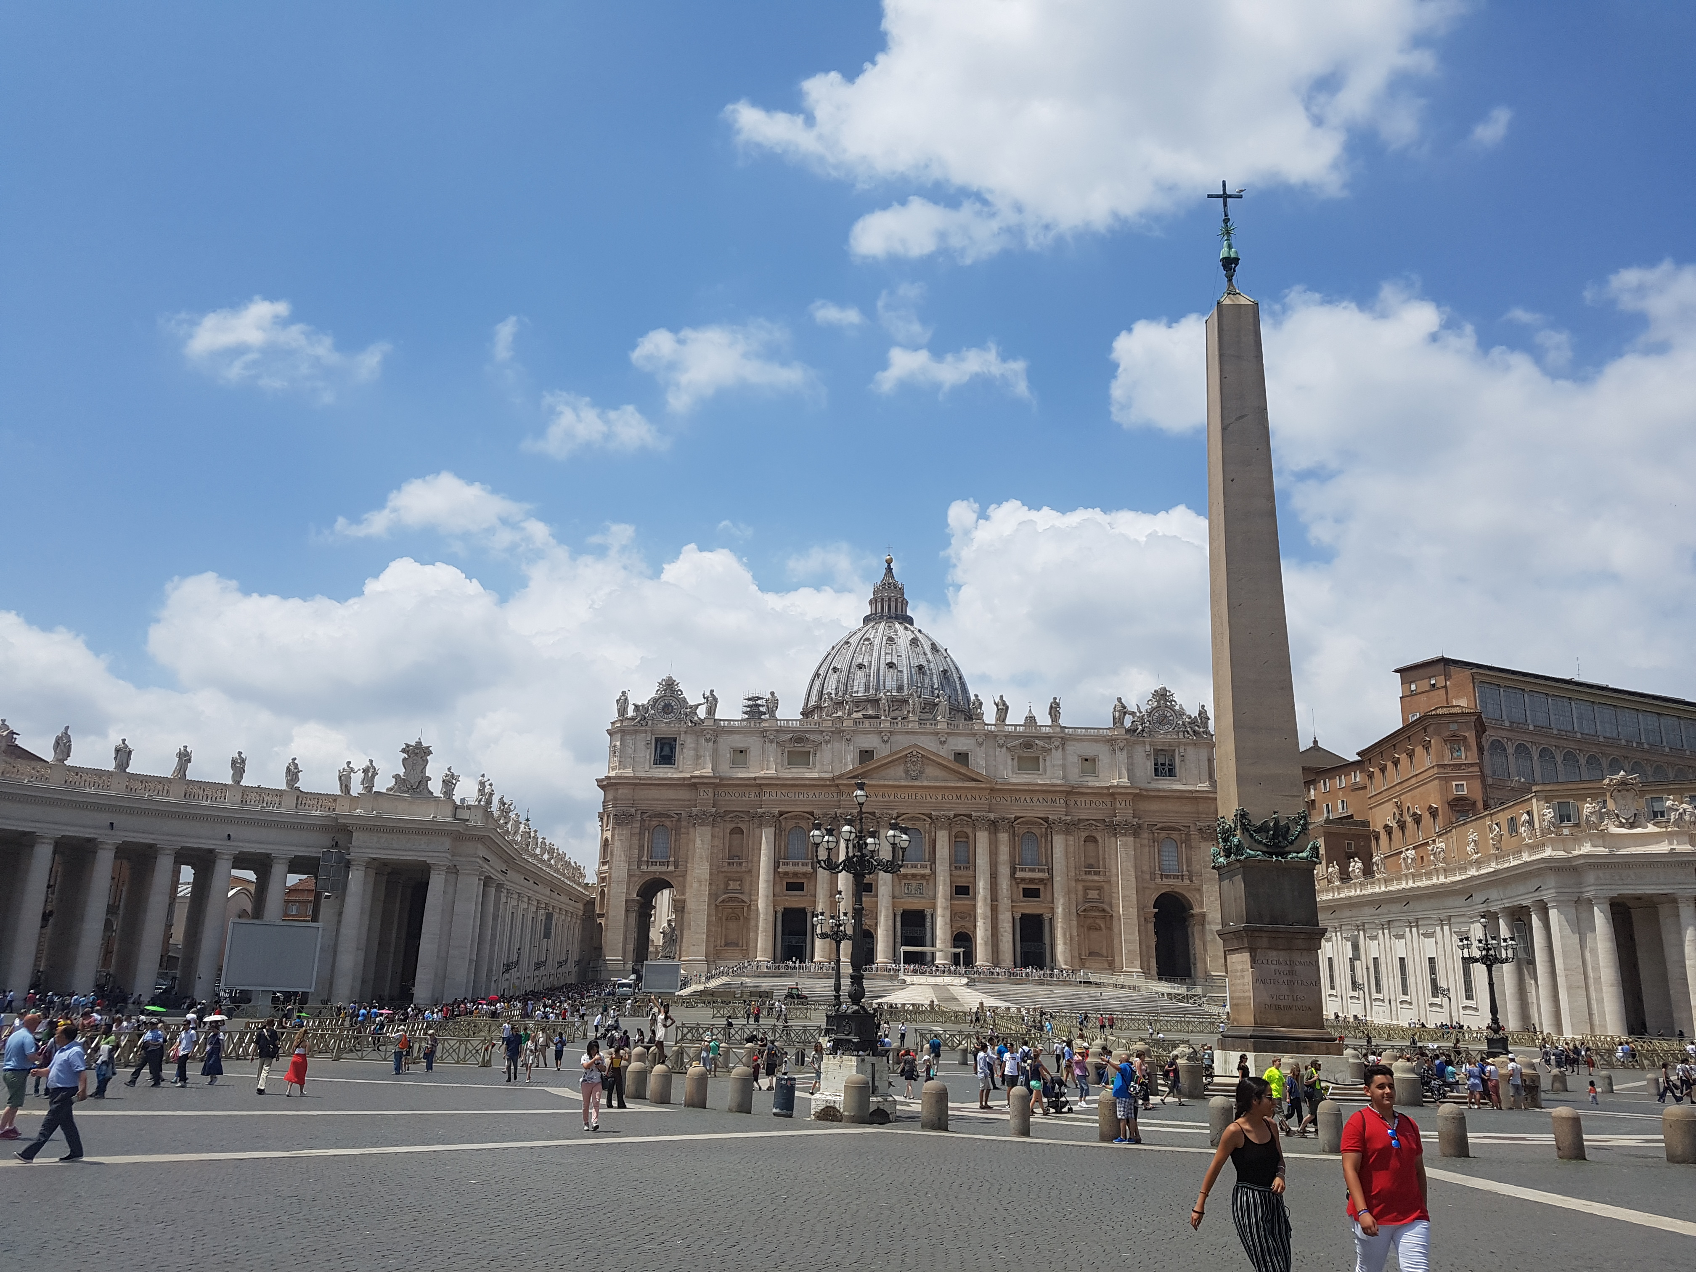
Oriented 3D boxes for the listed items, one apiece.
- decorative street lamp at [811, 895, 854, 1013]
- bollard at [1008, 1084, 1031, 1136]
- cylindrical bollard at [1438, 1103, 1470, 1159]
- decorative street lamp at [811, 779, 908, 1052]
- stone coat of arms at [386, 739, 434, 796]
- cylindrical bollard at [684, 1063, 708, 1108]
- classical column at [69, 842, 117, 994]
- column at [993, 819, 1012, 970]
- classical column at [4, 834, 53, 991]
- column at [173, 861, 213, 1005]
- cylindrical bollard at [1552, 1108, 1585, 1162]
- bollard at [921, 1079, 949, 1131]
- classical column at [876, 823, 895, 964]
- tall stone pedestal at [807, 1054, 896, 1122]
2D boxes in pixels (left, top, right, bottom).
[{"bbox_3d":[-0.455,14.663,57.382,2.200,6.250,2.200,1,-16,0],"label":"decorative street lamp"},{"bbox_3d":[3.654,10.137,27.178,0.460,0.976,0.460,-1,-16,7],"label":"bollard"},{"bbox_3d":[12.040,9.835,25.356,0.560,0.977,0.560,-6,-18,23],"label":"cylindrical bollard"},{"bbox_3d":[0.225,6.465,29.784,2.200,6.265,2.200,1,-16,0],"label":"decorative street lamp"},{"bbox_3d":[-41.090,12.414,119.804,4.000,5.355,1.400,12,-19,-32],"label":"stone coat of arms"},{"bbox_3d":[-3.986,11.888,33.583,0.580,1.035,0.580,3,-16,-6],"label":"cylindrical bollard"},{"bbox_3d":[-63.218,23.723,107.336,2.000,13.003,2.000,1,-16,0],"label":"classical column"},{"bbox_3d":[29.497,48.288,239.059,3.300,28.300,3.300,2,-15,-1],"label":"column"},{"bbox_3d":[-64.012,22.044,99.816,1.850,12.800,1.850,12,-19,-31],"label":"classical column"},{"bbox_3d":[-61.155,27.785,119.811,2.000,12.830,2.000,1,-16,0],"label":"column"},{"bbox_3d":[14.522,9.999,25.642,0.570,0.973,0.570,-7,-18,27],"label":"cylindrical bollard"},{"bbox_3d":[1.888,10.200,27.665,0.600,1.009,0.600,0,-16,4],"label":"bollard"},{"bbox_3d":[7.027,46.914,237.959,3.200,28.044,3.200,2,-16,-1],"label":"classical column"},{"bbox_3d":[0.182,10.302,29.102,1.420,1.429,1.420,-14,-23,43],"label":"tall stone pedestal"}]

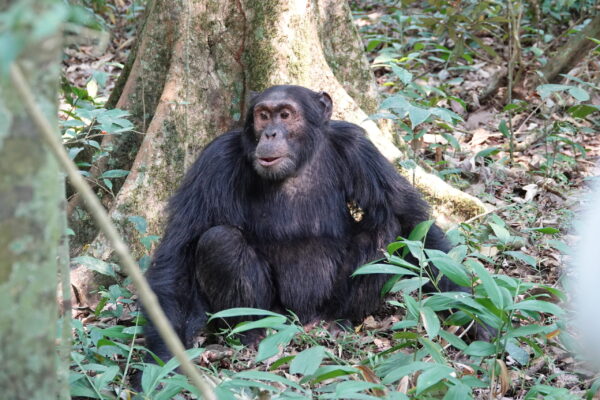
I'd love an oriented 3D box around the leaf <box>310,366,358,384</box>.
[{"bbox_3d":[0.086,0.440,4.600,0.116,0.025,0.050,-10,41,-15],"label":"leaf"}]

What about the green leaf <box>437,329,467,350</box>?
[{"bbox_3d":[0.391,0.359,4.750,0.088,0.015,0.035,36,61,27],"label":"green leaf"}]

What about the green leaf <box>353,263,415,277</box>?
[{"bbox_3d":[0.218,0.180,4.780,0.168,0.028,0.042,-4,27,-8],"label":"green leaf"}]

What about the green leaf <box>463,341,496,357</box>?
[{"bbox_3d":[0.442,0.365,4.550,0.090,0.020,0.045,-10,38,-15],"label":"green leaf"}]

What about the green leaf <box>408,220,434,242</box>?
[{"bbox_3d":[0.315,0.082,4.800,0.090,0.020,0.038,-39,40,-15],"label":"green leaf"}]

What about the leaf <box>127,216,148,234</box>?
[{"bbox_3d":[-0.474,0.074,5.400,0.050,0.020,0.075,-36,54,-27],"label":"leaf"}]

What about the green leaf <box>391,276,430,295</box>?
[{"bbox_3d":[0.281,0.220,4.750,0.108,0.022,0.042,-17,35,-14],"label":"green leaf"}]

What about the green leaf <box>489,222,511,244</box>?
[{"bbox_3d":[0.658,0.111,6.100,0.040,0.097,0.020,-49,12,-16],"label":"green leaf"}]

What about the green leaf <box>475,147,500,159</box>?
[{"bbox_3d":[0.726,-0.185,7.200,0.105,0.025,0.045,-17,30,-14],"label":"green leaf"}]

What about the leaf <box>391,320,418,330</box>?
[{"bbox_3d":[0.277,0.334,4.900,0.074,0.015,0.032,-10,45,-16],"label":"leaf"}]

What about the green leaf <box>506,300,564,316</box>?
[{"bbox_3d":[0.592,0.273,4.650,0.150,0.028,0.045,6,27,10],"label":"green leaf"}]

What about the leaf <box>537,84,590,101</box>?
[{"bbox_3d":[1.083,-0.438,7.600,0.212,0.040,0.100,2,39,-8],"label":"leaf"}]

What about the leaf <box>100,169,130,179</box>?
[{"bbox_3d":[-0.561,-0.079,5.600,0.081,0.015,0.035,-11,47,-14],"label":"leaf"}]

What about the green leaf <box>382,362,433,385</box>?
[{"bbox_3d":[0.262,0.422,4.500,0.140,0.025,0.045,-18,36,-23],"label":"green leaf"}]

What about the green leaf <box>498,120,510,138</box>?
[{"bbox_3d":[0.842,-0.287,7.600,0.042,0.075,0.015,-33,15,0],"label":"green leaf"}]

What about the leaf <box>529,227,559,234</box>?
[{"bbox_3d":[0.803,0.101,6.100,0.105,0.020,0.045,4,16,5],"label":"leaf"}]

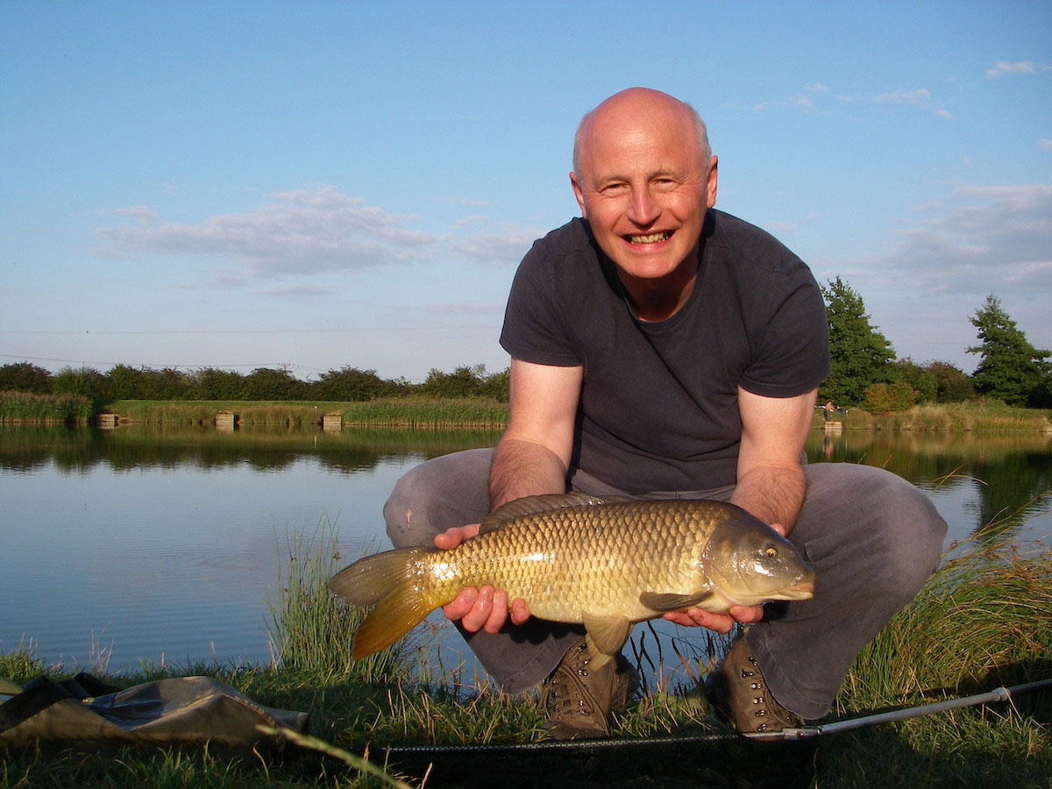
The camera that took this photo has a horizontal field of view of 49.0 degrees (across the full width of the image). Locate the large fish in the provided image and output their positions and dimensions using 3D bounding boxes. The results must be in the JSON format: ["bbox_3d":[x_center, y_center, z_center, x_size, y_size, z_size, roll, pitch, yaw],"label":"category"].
[{"bbox_3d":[0.050,0.199,1.250,0.525,0.185,0.110,0,-1,0],"label":"large fish"}]

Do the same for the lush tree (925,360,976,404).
[{"bbox_3d":[39.640,-1.025,108.000,5.250,4.180,4.920,0,-1,0],"label":"lush tree"}]

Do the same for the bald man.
[{"bbox_3d":[0.190,0.050,1.600,0.770,0.900,0.840,0,-1,3],"label":"bald man"}]

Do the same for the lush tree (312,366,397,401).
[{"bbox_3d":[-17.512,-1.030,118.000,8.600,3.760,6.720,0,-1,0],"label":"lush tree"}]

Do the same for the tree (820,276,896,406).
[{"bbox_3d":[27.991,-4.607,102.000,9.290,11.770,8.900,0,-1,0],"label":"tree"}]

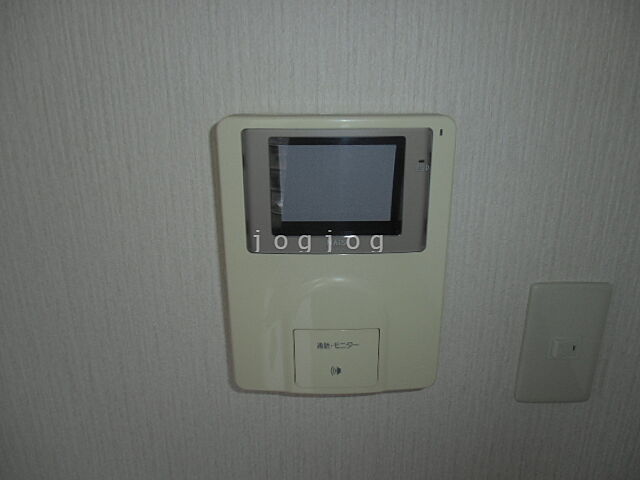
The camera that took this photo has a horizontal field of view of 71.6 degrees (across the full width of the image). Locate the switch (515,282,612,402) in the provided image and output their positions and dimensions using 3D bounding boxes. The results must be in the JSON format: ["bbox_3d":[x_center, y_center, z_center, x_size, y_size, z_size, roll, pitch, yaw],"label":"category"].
[{"bbox_3d":[0.217,0.095,0.397,0.070,0.120,0.011,0,17,0],"label":"switch"}]

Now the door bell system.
[{"bbox_3d":[0.013,0.016,0.356,0.166,0.223,0.038,0,17,1],"label":"door bell system"}]

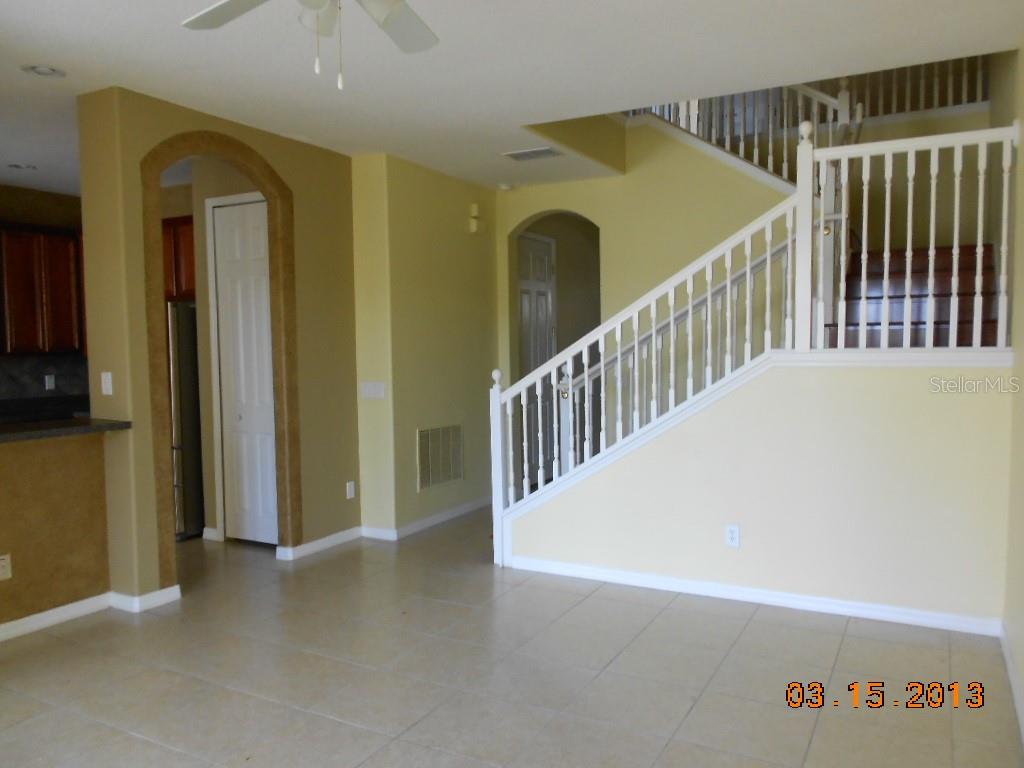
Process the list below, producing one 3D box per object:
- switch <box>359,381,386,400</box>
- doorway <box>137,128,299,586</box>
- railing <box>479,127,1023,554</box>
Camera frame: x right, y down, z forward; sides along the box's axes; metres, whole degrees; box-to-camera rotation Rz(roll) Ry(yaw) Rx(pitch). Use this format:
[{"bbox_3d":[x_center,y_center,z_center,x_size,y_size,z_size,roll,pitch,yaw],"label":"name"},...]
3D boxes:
[{"bbox_3d":[-1.033,0.049,5.687,0.210,0.118,0.012,1,4,29],"label":"switch"},{"bbox_3d":[-1.771,-0.139,4.750,0.130,2.704,1.119,1,4,29],"label":"doorway"},{"bbox_3d":[1.109,-0.089,4.326,2.857,2.575,0.100,1,4,29],"label":"railing"}]

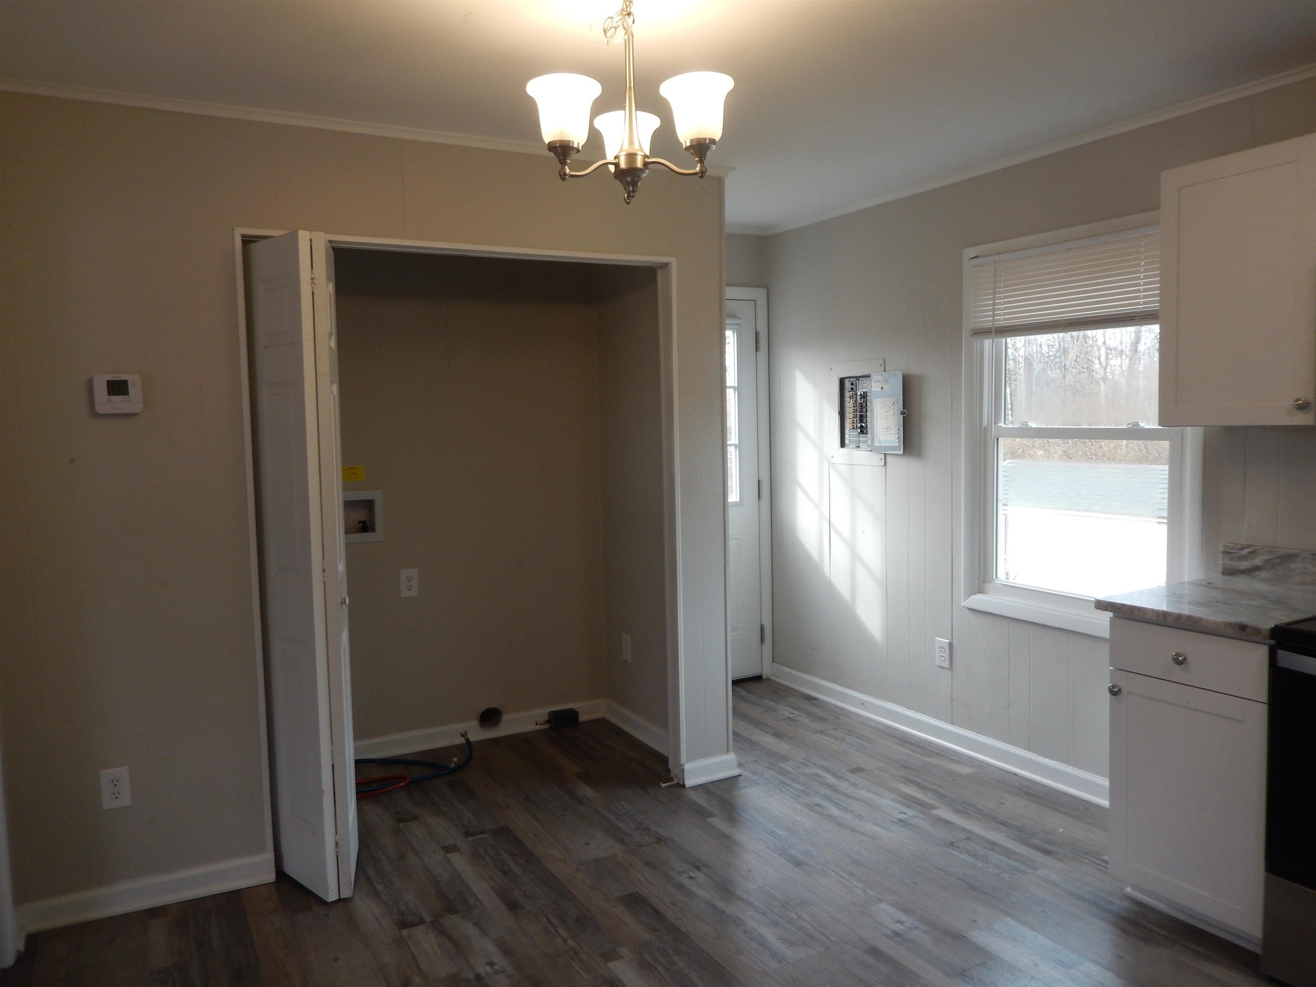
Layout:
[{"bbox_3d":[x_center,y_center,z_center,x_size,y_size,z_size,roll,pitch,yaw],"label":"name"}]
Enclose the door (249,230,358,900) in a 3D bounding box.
[{"bbox_3d":[-1.091,0.234,2.978,0.275,2.000,0.375,-3,5,-27],"label":"door"}]

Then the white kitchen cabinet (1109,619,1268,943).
[{"bbox_3d":[1.707,0.786,2.768,0.629,0.866,0.449,-4,5,-30],"label":"white kitchen cabinet"}]

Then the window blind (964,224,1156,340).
[{"bbox_3d":[1.508,-0.767,3.499,0.045,0.335,0.930,-4,5,-30],"label":"window blind"}]

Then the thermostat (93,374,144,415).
[{"bbox_3d":[-1.583,-0.291,2.789,0.117,0.106,0.028,-3,5,-27],"label":"thermostat"}]

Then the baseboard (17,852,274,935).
[{"bbox_3d":[-1.555,1.222,2.924,0.700,0.095,0.018,-3,5,-27],"label":"baseboard"}]

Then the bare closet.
[{"bbox_3d":[-0.805,0.160,3.752,1.600,2.060,1.120,-3,5,-27],"label":"bare closet"}]

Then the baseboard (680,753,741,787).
[{"bbox_3d":[0.224,1.118,3.838,0.250,0.097,0.022,-3,5,-27],"label":"baseboard"}]

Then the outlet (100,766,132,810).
[{"bbox_3d":[-1.629,0.887,2.858,0.073,0.118,0.012,-3,5,-27],"label":"outlet"}]

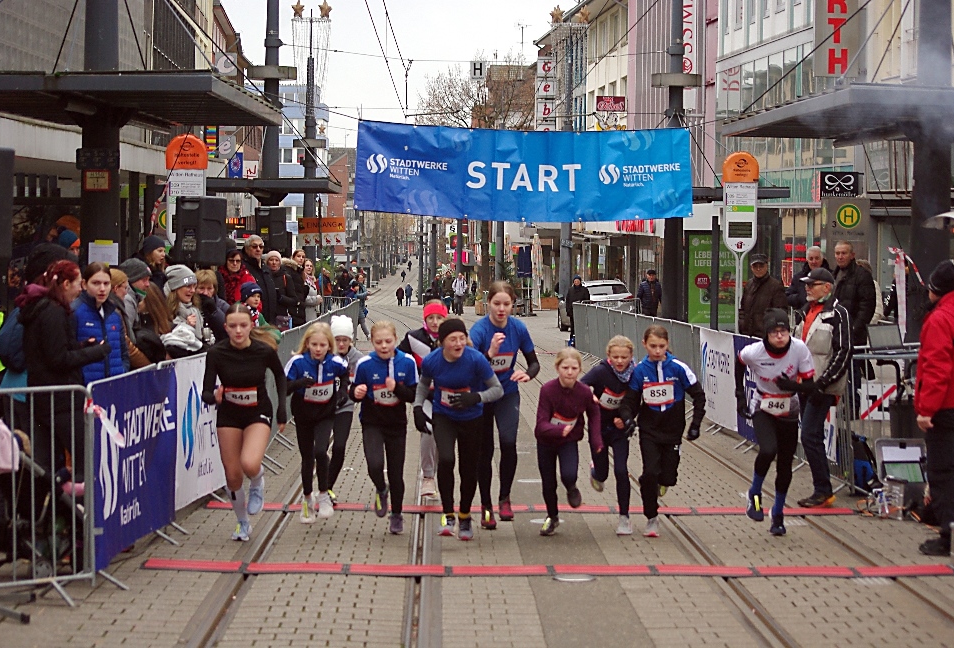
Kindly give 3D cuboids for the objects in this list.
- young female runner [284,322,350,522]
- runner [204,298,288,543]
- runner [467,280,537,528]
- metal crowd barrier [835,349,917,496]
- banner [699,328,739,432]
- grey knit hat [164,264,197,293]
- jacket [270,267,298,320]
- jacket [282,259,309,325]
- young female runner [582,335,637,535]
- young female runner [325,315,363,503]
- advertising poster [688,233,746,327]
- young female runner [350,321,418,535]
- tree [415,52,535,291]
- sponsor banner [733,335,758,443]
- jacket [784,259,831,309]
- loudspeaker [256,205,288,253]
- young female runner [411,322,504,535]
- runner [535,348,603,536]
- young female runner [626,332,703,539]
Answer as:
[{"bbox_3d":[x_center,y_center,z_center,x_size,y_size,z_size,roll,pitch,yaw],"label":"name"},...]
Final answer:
[{"bbox_3d":[-1.102,0.678,15.200,0.450,1.380,0.520,0,1,-1],"label":"young female runner"},{"bbox_3d":[-1.491,0.623,14.100,0.530,1.510,0.680,1,2,-3],"label":"runner"},{"bbox_3d":[0.187,0.554,15.000,0.490,1.660,0.560,0,1,0],"label":"runner"},{"bbox_3d":[3.850,0.763,17.100,2.000,1.100,0.450,0,1,0],"label":"metal crowd barrier"},{"bbox_3d":[2.506,0.581,23.100,0.040,0.960,2.400,1,2,-2],"label":"banner"},{"bbox_3d":[-2.230,-0.342,16.600,0.215,0.210,0.245,-4,-2,-40],"label":"grey knit hat"},{"bbox_3d":[-2.305,-0.292,26.300,0.480,0.740,0.330,-1,2,-30],"label":"jacket"},{"bbox_3d":[-2.337,-0.394,28.500,0.470,0.900,0.350,-1,2,-41],"label":"jacket"},{"bbox_3d":[0.893,0.715,14.650,0.420,1.310,0.600,1,1,0],"label":"young female runner"},{"bbox_3d":[-0.974,0.631,16.100,0.400,1.400,0.550,1,2,-3],"label":"young female runner"},{"bbox_3d":[4.679,-0.867,43.000,1.180,1.780,0.060,1,1,2],"label":"advertising poster"},{"bbox_3d":[-0.618,0.684,14.600,0.450,1.400,0.580,1,2,-2],"label":"young female runner"},{"bbox_3d":[0.020,-5.769,90.000,5.000,10.500,5.000,1,2,0],"label":"tree"},{"bbox_3d":[2.605,0.645,20.600,0.040,0.980,3.000,1,1,-1],"label":"sponsor banner"},{"bbox_3d":[3.273,-0.269,21.600,0.560,0.780,0.340,1,1,12],"label":"jacket"},{"bbox_3d":[-3.187,-1.480,34.200,0.410,0.665,0.380,1,2,21],"label":"loudspeaker"},{"bbox_3d":[-0.119,0.660,14.200,0.580,1.430,0.520,1,1,-3],"label":"young female runner"},{"bbox_3d":[0.612,0.784,14.600,0.470,1.250,0.580,0,1,0],"label":"runner"},{"bbox_3d":[1.253,0.718,14.600,0.520,1.390,0.650,0,1,5],"label":"young female runner"}]

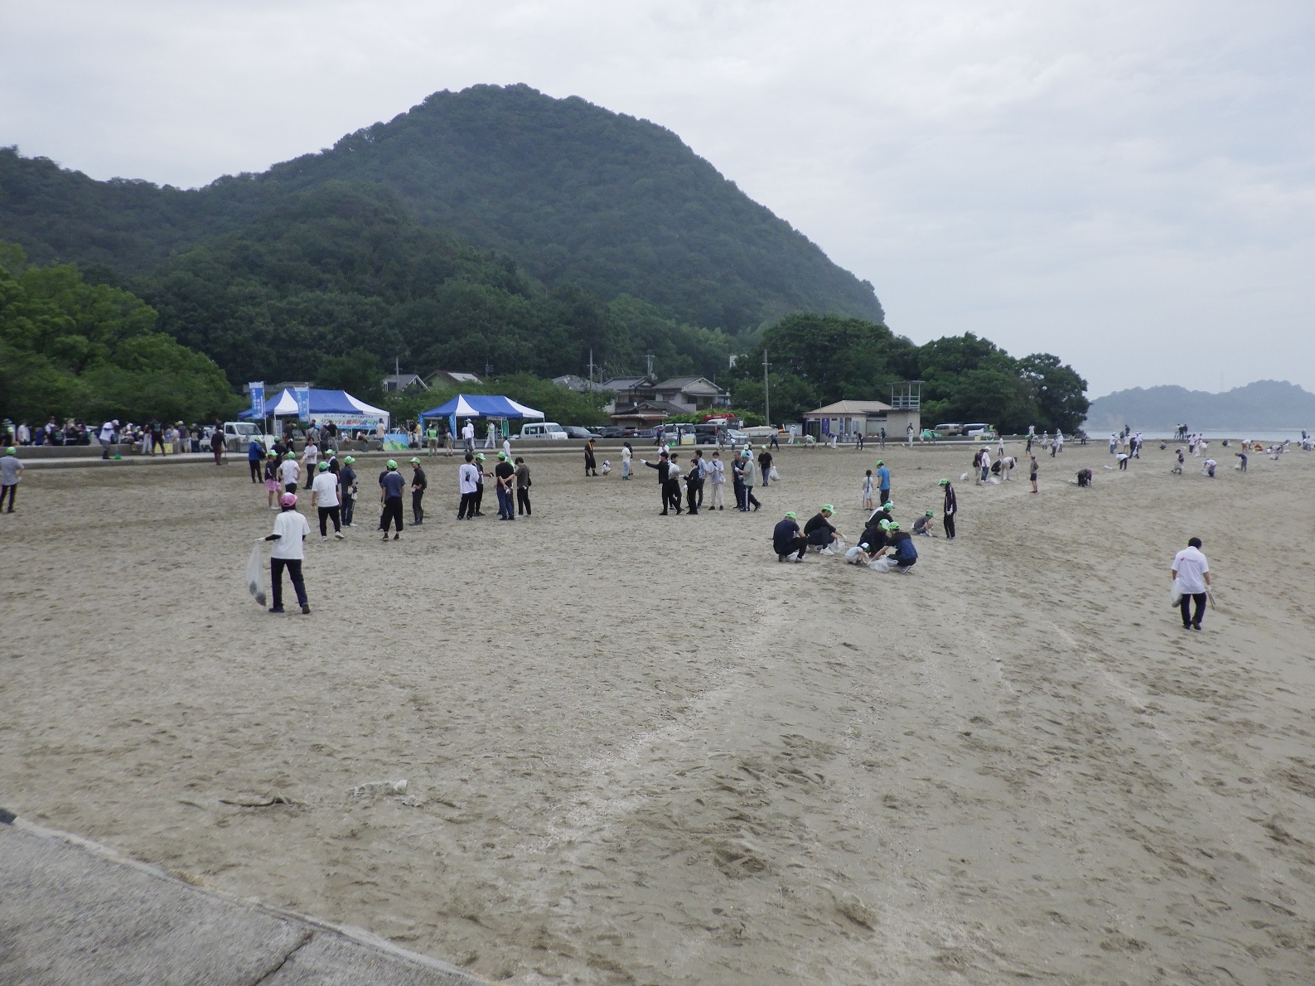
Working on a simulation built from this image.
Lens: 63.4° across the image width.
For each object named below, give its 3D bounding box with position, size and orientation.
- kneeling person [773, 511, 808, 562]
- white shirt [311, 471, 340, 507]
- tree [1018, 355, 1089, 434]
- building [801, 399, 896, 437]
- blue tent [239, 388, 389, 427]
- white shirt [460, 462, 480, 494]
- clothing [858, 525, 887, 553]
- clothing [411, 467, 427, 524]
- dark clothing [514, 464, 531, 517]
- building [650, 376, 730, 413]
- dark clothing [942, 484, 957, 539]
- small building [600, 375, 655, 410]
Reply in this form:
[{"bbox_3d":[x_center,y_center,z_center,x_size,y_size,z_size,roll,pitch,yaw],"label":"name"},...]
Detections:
[{"bbox_3d":[2.664,0.874,21.300,0.660,0.970,0.540,-2,4,-30],"label":"kneeling person"},{"bbox_3d":[-7.135,-0.077,22.837,0.570,0.750,0.330,0,3,2],"label":"white shirt"},{"bbox_3d":[48.346,-11.946,129.516,8.500,10.200,8.200,1,4,20],"label":"tree"},{"bbox_3d":[16.450,-6.082,90.799,6.500,3.700,5.000,-3,5,-42],"label":"building"},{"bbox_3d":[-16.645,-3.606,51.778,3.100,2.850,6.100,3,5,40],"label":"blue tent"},{"bbox_3d":[-4.914,-0.388,27.727,0.510,0.790,0.300,1,3,9],"label":"white shirt"},{"bbox_3d":[4.585,0.989,22.500,0.550,0.560,0.500,2,4,30],"label":"clothing"},{"bbox_3d":[-5.880,0.051,26.300,0.310,1.400,0.430,-2,4,-27],"label":"clothing"},{"bbox_3d":[-3.592,-0.110,28.500,0.450,1.380,0.360,-3,5,-41],"label":"dark clothing"},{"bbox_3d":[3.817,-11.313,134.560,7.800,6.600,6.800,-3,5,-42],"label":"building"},{"bbox_3d":[7.529,0.490,27.400,0.270,1.430,0.380,-2,4,-22],"label":"dark clothing"},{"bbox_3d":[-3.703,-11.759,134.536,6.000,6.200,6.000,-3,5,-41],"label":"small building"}]

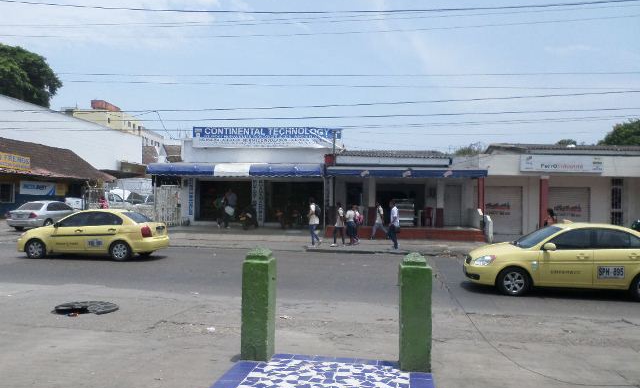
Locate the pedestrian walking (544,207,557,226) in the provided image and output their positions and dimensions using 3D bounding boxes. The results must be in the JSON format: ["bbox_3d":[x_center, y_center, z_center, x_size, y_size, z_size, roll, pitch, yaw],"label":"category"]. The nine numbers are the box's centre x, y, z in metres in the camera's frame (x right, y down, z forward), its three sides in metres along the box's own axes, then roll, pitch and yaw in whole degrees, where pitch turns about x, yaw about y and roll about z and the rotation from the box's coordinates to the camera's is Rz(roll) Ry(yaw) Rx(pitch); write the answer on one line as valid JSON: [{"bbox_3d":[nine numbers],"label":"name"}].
[{"bbox_3d":[8.274,1.226,16.591,0.400,1.560,0.460,1,0,7],"label":"pedestrian walking"}]

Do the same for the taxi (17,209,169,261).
[{"bbox_3d":[-6.702,1.148,13.886,4.280,1.470,1.700,1,0,5],"label":"taxi"}]

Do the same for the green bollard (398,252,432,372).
[{"bbox_3d":[1.010,1.240,4.860,0.290,1.200,0.290,1,0,8],"label":"green bollard"}]

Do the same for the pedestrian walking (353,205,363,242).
[{"bbox_3d":[1.422,1.119,17.291,0.500,1.530,0.480,1,0,7],"label":"pedestrian walking"}]

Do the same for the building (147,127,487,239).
[{"bbox_3d":[0.086,-0.561,24.975,15.100,4.950,9.000,1,0,7],"label":"building"}]

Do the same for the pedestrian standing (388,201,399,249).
[{"bbox_3d":[2.560,1.049,15.992,0.420,1.690,0.500,1,0,7],"label":"pedestrian standing"}]

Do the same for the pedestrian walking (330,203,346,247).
[{"bbox_3d":[0.656,1.072,16.392,0.500,1.580,0.480,1,0,7],"label":"pedestrian walking"}]

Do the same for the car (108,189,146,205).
[{"bbox_3d":[-11.243,0.569,26.994,1.750,1.650,4.400,1,-1,-40],"label":"car"}]

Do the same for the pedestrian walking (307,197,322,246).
[{"bbox_3d":[-0.193,0.979,16.192,0.560,1.730,0.500,1,0,7],"label":"pedestrian walking"}]

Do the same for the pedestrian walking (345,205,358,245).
[{"bbox_3d":[1.151,1.110,16.891,0.450,1.530,0.480,1,0,10],"label":"pedestrian walking"}]

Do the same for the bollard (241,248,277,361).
[{"bbox_3d":[-0.689,1.211,5.140,0.290,1.200,0.290,1,0,8],"label":"bollard"}]

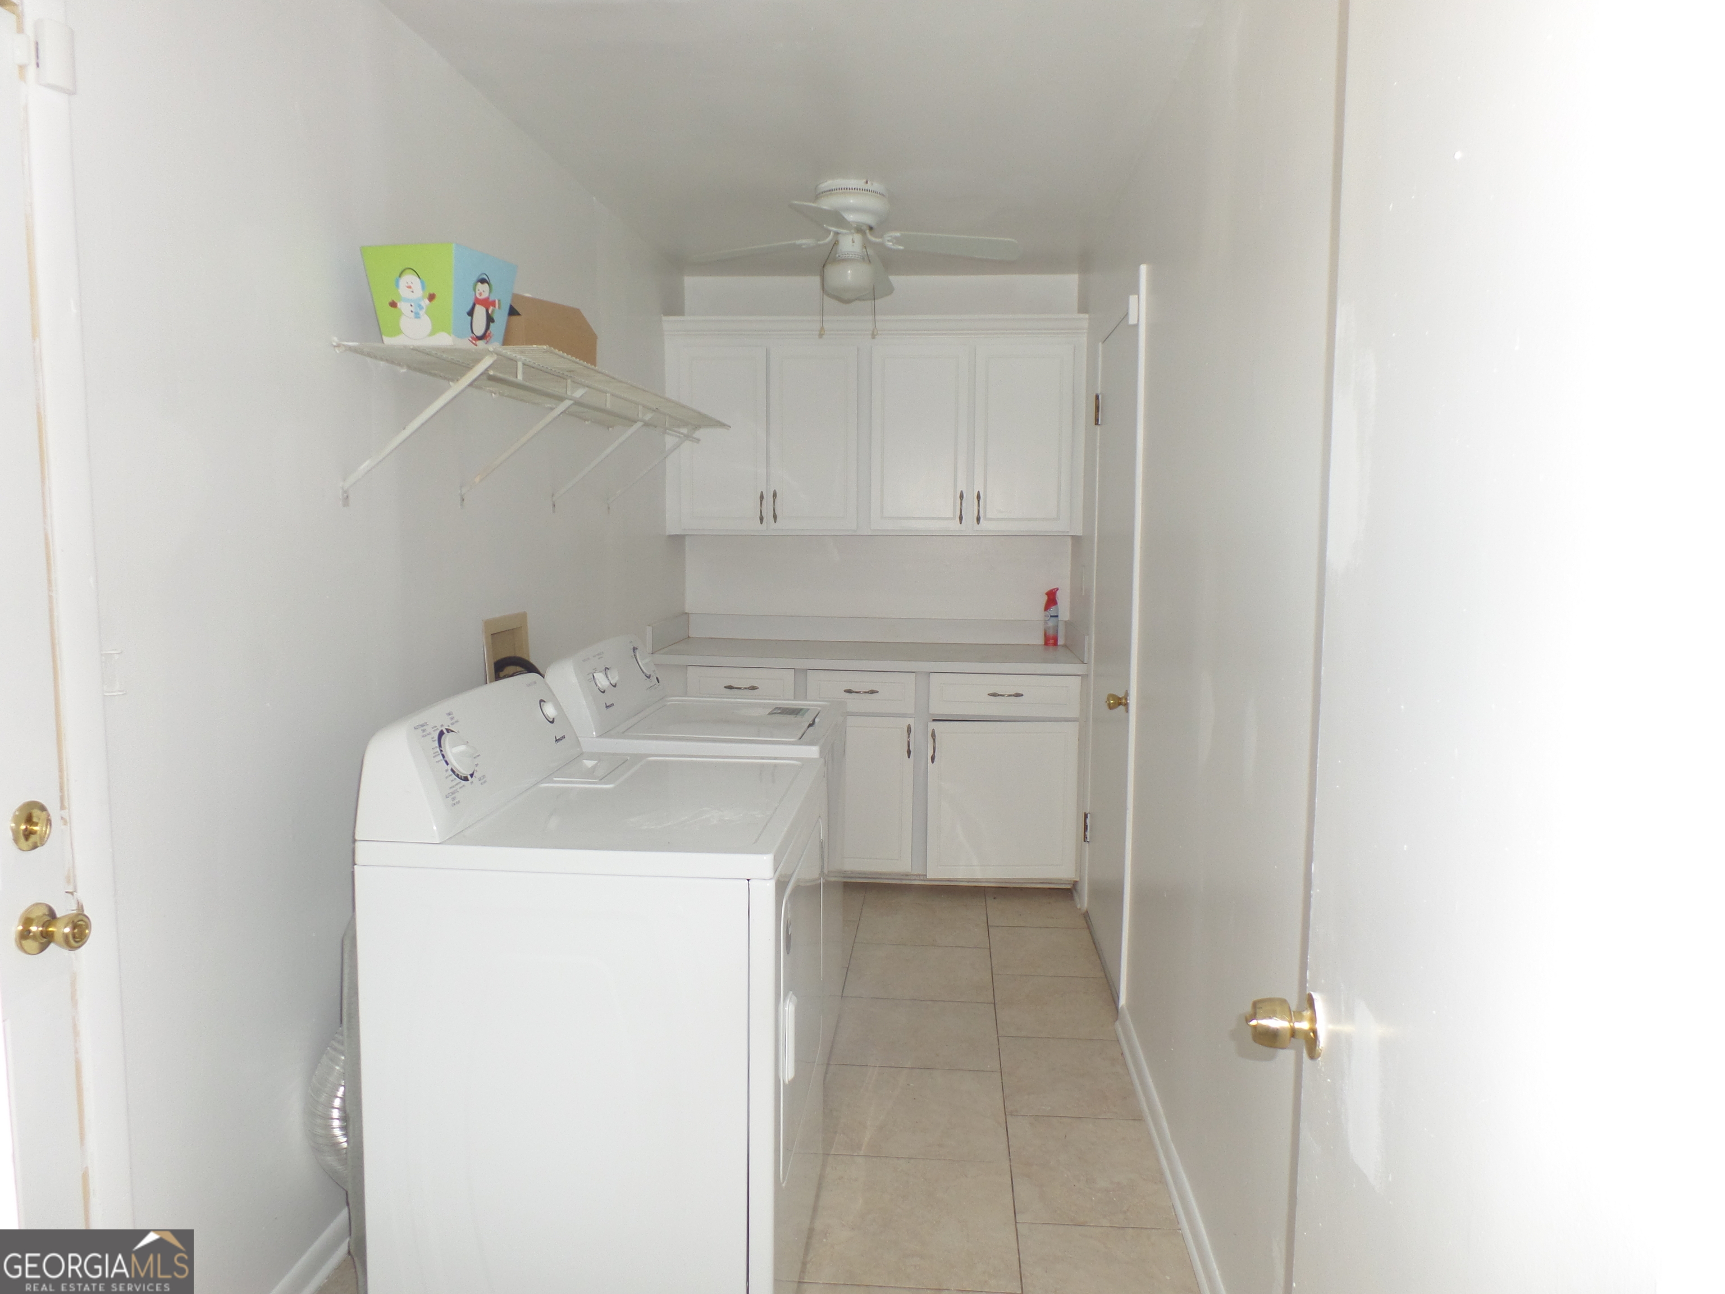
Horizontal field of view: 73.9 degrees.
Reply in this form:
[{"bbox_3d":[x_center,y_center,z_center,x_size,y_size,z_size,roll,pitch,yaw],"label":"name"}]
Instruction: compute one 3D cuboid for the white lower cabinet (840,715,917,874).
[{"bbox_3d":[-0.011,0.589,4.534,0.422,0.640,0.020,1,6,4],"label":"white lower cabinet"}]

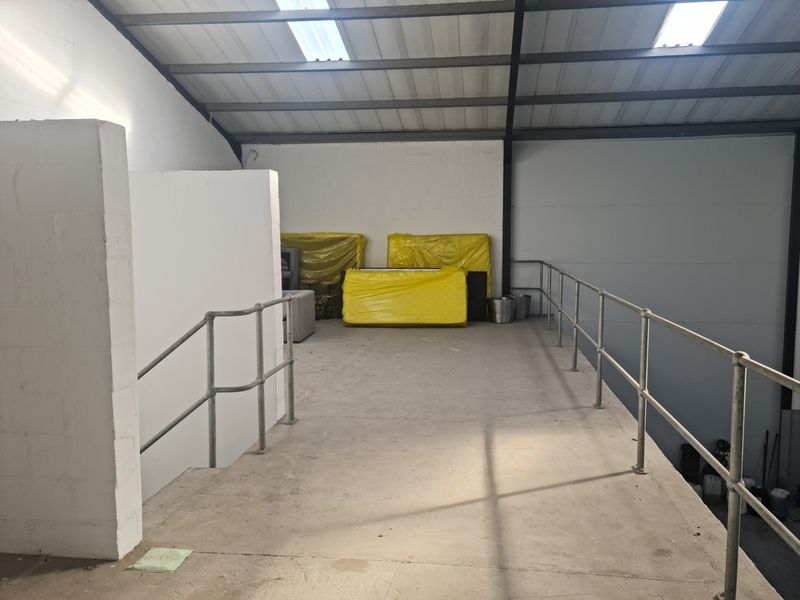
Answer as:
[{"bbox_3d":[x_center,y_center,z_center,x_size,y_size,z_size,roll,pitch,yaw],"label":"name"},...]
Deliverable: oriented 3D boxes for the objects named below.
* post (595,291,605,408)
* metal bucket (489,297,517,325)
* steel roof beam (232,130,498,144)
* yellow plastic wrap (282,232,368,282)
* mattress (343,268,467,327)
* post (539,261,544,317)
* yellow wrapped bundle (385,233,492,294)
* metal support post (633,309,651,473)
[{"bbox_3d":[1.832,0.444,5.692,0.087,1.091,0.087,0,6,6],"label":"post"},{"bbox_3d":[1.890,0.193,11.510,0.514,0.455,0.514,0,6,6],"label":"metal bucket"},{"bbox_3d":[-0.660,-3.235,12.457,5.425,0.185,0.087,0,6,6],"label":"steel roof beam"},{"bbox_3d":[-1.780,-0.522,13.212,2.080,1.730,0.420,1,6,8],"label":"yellow plastic wrap"},{"bbox_3d":[0.086,-0.048,11.103,2.198,1.020,0.272,0,6,6],"label":"mattress"},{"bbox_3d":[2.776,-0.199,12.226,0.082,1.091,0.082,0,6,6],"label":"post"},{"bbox_3d":[0.810,-0.491,12.893,2.140,1.730,0.380,1,6,8],"label":"yellow wrapped bundle"},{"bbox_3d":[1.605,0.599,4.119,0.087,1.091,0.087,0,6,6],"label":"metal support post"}]

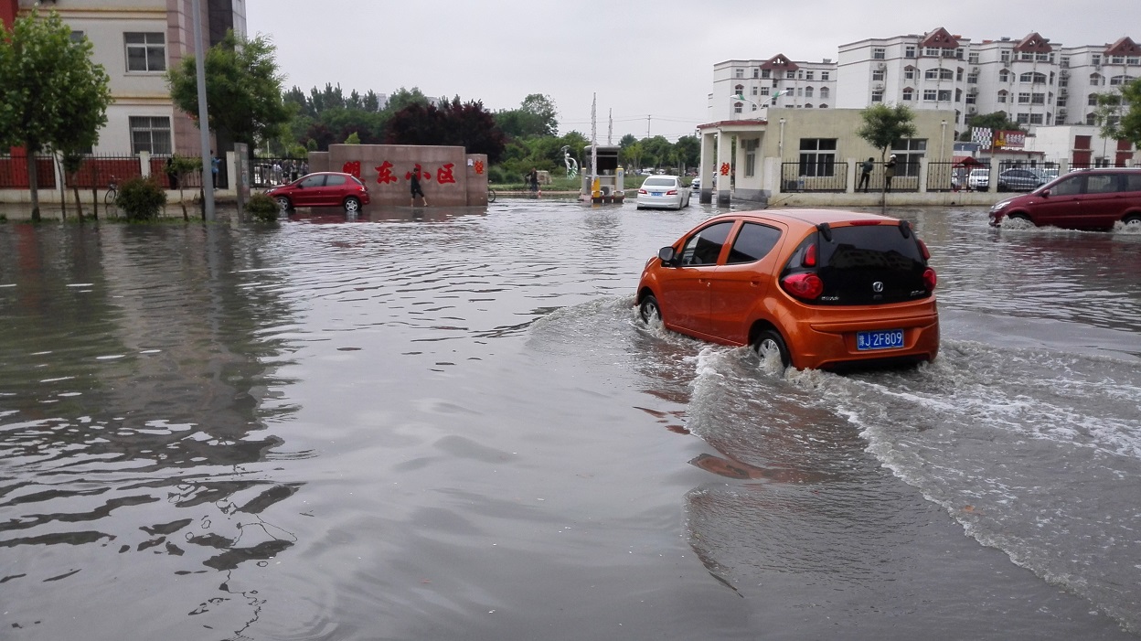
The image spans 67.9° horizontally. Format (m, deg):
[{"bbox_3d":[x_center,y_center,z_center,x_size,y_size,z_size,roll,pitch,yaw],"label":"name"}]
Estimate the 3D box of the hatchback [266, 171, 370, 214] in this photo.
[{"bbox_3d":[-8.869,-4.554,30.302,3.840,1.430,1.650,1,10,3],"label":"hatchback"}]

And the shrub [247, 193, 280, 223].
[{"bbox_3d":[-9.458,-3.476,25.926,1.060,0.847,1.060,-5,11,-26],"label":"shrub"}]

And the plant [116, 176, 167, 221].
[{"bbox_3d":[-12.506,-3.546,24.673,1.462,1.306,1.388,0,10,0],"label":"plant"}]

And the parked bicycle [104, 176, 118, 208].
[{"bbox_3d":[-18.411,-5.302,34.735,0.550,1.060,1.650,6,11,29],"label":"parked bicycle"}]

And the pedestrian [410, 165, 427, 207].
[{"bbox_3d":[-6.523,-5.686,36.158,0.680,1.639,0.500,0,10,-3],"label":"pedestrian"}]

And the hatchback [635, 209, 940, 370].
[{"bbox_3d":[1.970,-0.405,8.580,1.640,1.470,3.530,-3,11,-20],"label":"hatchback"}]

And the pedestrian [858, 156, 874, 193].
[{"bbox_3d":[12.387,-6.114,35.469,0.620,1.520,0.450,0,10,0],"label":"pedestrian"}]

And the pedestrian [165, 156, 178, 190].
[{"bbox_3d":[-16.819,-6.235,35.774,0.520,1.520,0.420,0,10,0],"label":"pedestrian"}]

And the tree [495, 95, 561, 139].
[{"bbox_3d":[-3.757,-15.702,74.295,5.700,8.124,5.700,0,10,0],"label":"tree"}]

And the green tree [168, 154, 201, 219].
[{"bbox_3d":[-11.214,-3.860,24.615,1.037,1.918,0.985,0,10,0],"label":"green tree"}]

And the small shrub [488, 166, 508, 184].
[{"bbox_3d":[-5.654,-11.166,65.056,1.826,1.315,1.644,0,10,0],"label":"small shrub"}]

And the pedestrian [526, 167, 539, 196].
[{"bbox_3d":[-2.418,-8.901,53.854,0.550,1.680,0.450,2,10,8],"label":"pedestrian"}]

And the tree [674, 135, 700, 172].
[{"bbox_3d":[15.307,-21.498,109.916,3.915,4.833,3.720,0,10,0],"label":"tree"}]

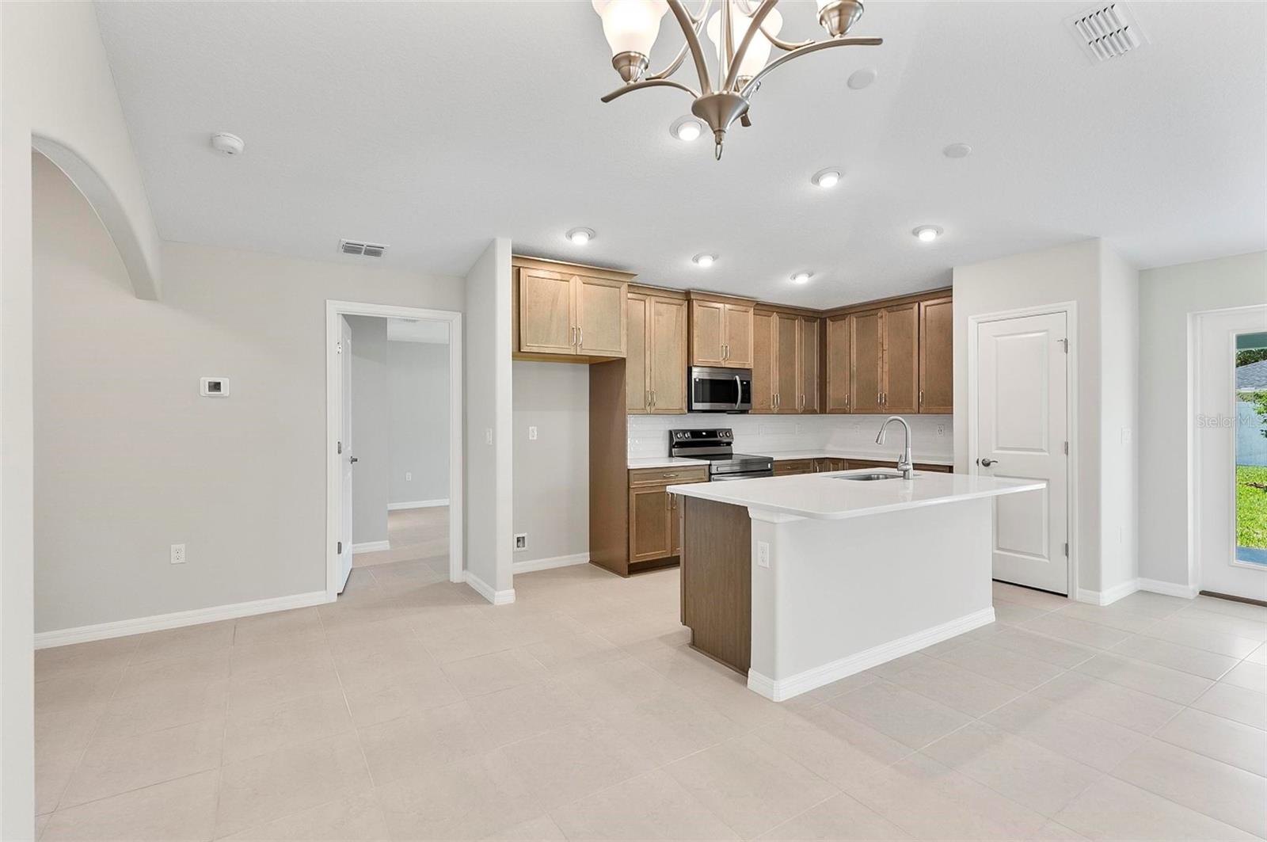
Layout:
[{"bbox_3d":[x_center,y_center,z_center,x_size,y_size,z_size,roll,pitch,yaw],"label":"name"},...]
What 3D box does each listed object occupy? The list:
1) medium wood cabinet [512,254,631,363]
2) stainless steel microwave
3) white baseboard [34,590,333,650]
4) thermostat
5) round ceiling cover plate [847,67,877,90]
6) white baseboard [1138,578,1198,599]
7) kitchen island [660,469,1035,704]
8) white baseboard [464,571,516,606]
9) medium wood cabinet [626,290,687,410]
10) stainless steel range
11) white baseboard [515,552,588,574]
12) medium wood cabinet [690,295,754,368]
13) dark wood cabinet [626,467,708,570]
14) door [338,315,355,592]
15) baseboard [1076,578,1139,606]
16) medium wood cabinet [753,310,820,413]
[{"bbox_3d":[-0.614,-0.844,4.571,1.060,0.670,0.635,0,0,-32],"label":"medium wood cabinet"},{"bbox_3d":[0.753,-0.284,5.541,0.763,0.433,0.426,0,0,-32],"label":"stainless steel microwave"},{"bbox_3d":[-2.773,1.237,3.543,1.525,0.087,0.015,0,0,-32],"label":"white baseboard"},{"bbox_3d":[-2.684,-0.214,3.606,0.151,0.117,0.027,0,0,-32],"label":"thermostat"},{"bbox_3d":[1.158,-1.720,2.840,0.145,0.015,0.145,-6,-10,-1],"label":"round ceiling cover plate"},{"bbox_3d":[3.929,1.217,4.124,0.170,0.089,0.295,0,0,-32],"label":"white baseboard"},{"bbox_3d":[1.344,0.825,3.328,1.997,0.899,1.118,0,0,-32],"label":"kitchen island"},{"bbox_3d":[-1.075,1.234,4.211,0.143,0.089,0.695,0,0,-32],"label":"white baseboard"},{"bbox_3d":[0.069,-0.612,5.156,0.801,1.098,0.355,0,0,-32],"label":"medium wood cabinet"},{"bbox_3d":[0.853,0.681,5.450,0.775,1.188,0.654,0,0,-32],"label":"stainless steel range"},{"bbox_3d":[-0.791,1.234,4.813,0.963,0.087,0.015,0,0,-32],"label":"white baseboard"},{"bbox_3d":[0.756,-0.840,5.549,0.778,0.654,0.426,0,0,-32],"label":"medium wood cabinet"},{"bbox_3d":[0.171,0.833,5.079,0.865,0.878,0.610,0,0,-32],"label":"dark wood cabinet"},{"bbox_3d":[-2.308,0.250,4.494,0.040,2.035,0.762,0,0,-22],"label":"door"},{"bbox_3d":[3.456,1.219,4.077,0.700,0.089,0.152,0,0,-32],"label":"baseboard"},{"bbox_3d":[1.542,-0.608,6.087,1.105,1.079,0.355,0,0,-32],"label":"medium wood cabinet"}]

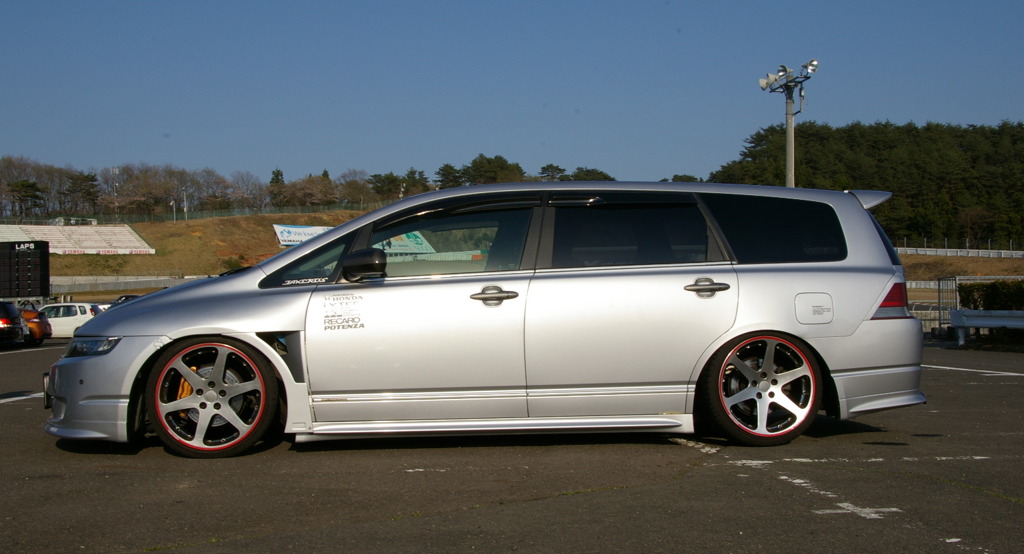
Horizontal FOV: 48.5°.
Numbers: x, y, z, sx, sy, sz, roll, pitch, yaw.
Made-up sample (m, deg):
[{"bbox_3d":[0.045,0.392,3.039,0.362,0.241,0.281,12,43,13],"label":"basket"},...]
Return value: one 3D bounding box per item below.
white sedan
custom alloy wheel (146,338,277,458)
[{"bbox_3d":[-17.200,1.740,43.200,3.500,1.530,1.520,0,-1,1],"label":"white sedan"},{"bbox_3d":[-1.479,0.590,5.654,0.625,0.615,0.230,0,-1,-8],"label":"custom alloy wheel"}]

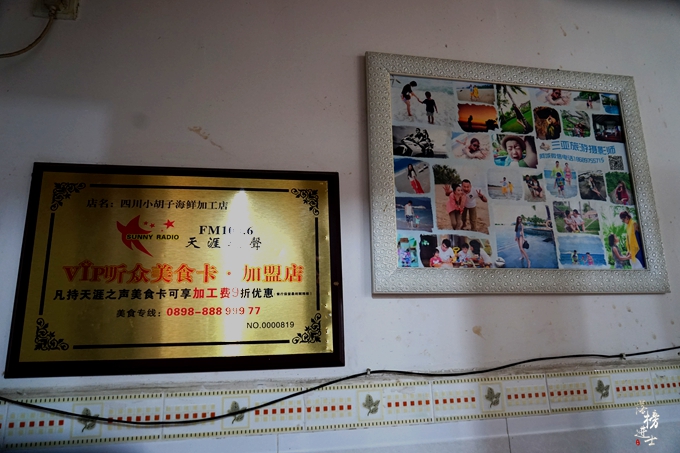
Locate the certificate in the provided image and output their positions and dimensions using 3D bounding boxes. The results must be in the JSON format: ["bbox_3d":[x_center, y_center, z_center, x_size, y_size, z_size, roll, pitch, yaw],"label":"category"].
[{"bbox_3d":[-0.285,0.073,0.864,0.588,0.391,0.022,1,-13,-10],"label":"certificate"}]

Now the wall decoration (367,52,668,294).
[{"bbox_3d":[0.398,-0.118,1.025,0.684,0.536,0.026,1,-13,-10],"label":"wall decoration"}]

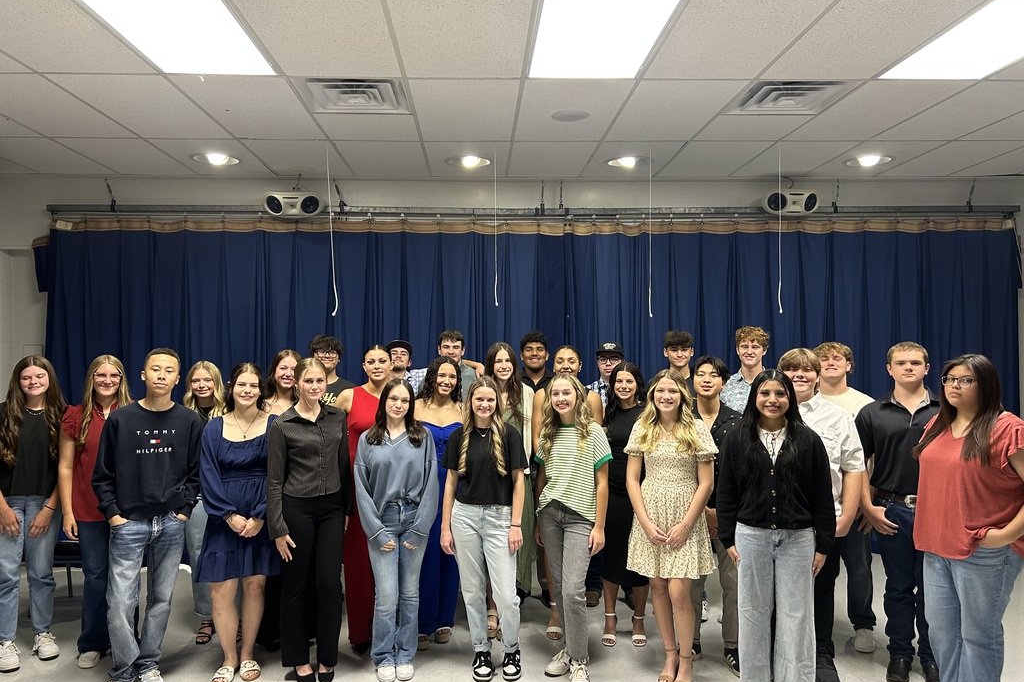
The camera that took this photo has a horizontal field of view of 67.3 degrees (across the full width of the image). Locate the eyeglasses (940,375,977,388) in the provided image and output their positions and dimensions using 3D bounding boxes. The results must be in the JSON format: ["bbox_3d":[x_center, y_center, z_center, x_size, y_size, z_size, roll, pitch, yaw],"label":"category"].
[{"bbox_3d":[1.989,0.177,3.411,0.142,0.046,0.140,-1,-1,38],"label":"eyeglasses"}]

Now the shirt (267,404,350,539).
[{"bbox_3d":[-1.077,0.691,4.070,0.440,0.700,0.260,0,-1,-30],"label":"shirt"}]

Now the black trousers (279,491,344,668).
[{"bbox_3d":[-1.092,1.280,4.190,0.345,0.955,0.260,0,0,-19],"label":"black trousers"}]

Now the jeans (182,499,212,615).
[{"bbox_3d":[-1.810,1.278,4.680,0.360,0.785,0.280,0,-1,-9],"label":"jeans"}]

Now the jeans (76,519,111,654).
[{"bbox_3d":[-2.282,1.316,4.360,0.345,0.860,0.260,0,-1,-11],"label":"jeans"}]

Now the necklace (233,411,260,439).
[{"bbox_3d":[-1.440,0.450,4.170,0.145,0.160,0.130,0,0,-17],"label":"necklace"}]

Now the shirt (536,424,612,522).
[{"bbox_3d":[0.339,0.700,4.170,0.410,0.550,0.250,-1,0,8],"label":"shirt"}]

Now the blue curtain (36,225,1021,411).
[{"bbox_3d":[0.263,0.396,6.037,7.720,2.660,0.200,0,-1,-3],"label":"blue curtain"}]

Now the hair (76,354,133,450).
[{"bbox_3d":[-2.278,0.338,4.300,0.290,0.530,0.240,0,-1,-19],"label":"hair"}]

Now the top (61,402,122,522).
[{"bbox_3d":[-2.306,0.677,4.320,0.450,0.670,0.260,0,-1,-19],"label":"top"}]

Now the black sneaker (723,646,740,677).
[{"bbox_3d":[1.232,1.725,4.130,0.105,0.105,0.285,0,-1,-7],"label":"black sneaker"}]

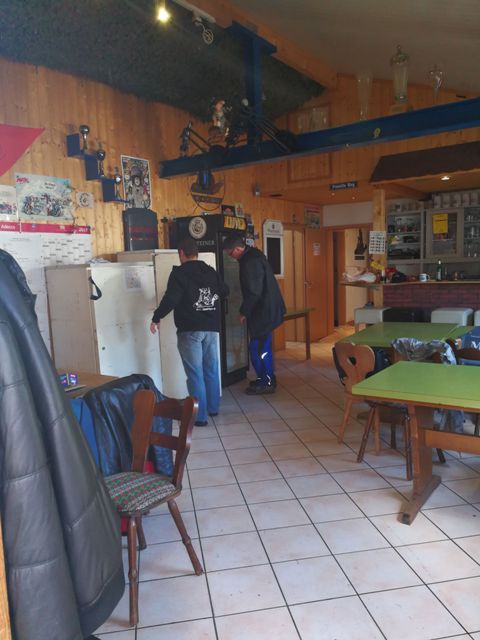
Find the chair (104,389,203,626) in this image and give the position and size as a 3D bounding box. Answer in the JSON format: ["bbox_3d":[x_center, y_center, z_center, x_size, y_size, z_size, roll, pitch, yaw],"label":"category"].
[{"bbox_3d":[-0.457,0.781,2.244,0.430,0.820,0.520,2,7,35],"label":"chair"}]

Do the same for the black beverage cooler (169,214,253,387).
[{"bbox_3d":[-0.334,-0.244,6.344,0.660,2.040,0.610,2,7,35],"label":"black beverage cooler"}]

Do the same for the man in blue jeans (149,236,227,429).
[{"bbox_3d":[-0.462,0.093,4.660,0.600,1.690,0.450,-5,6,-28],"label":"man in blue jeans"}]

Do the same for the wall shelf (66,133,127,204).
[{"bbox_3d":[-1.468,-1.599,5.349,0.200,0.620,0.730,2,7,35],"label":"wall shelf"}]

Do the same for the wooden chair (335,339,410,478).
[{"bbox_3d":[1.010,0.576,3.774,0.500,0.820,0.450,-6,7,-37],"label":"wooden chair"}]

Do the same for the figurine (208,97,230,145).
[{"bbox_3d":[-0.237,-2.239,5.672,0.220,0.470,0.230,3,8,43],"label":"figurine"}]

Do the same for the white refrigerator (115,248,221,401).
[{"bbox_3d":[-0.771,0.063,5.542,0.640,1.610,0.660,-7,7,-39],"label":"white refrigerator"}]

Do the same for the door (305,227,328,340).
[{"bbox_3d":[1.525,-0.671,9.799,0.080,2.070,0.900,2,7,35],"label":"door"}]

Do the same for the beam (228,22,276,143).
[{"bbox_3d":[0.201,-2.476,5.368,0.190,1.120,0.720,2,7,35],"label":"beam"}]

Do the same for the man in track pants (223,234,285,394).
[{"bbox_3d":[0.145,-0.087,5.780,0.620,1.760,0.480,-1,6,13],"label":"man in track pants"}]

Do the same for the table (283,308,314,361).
[{"bbox_3d":[0.504,0.257,7.465,0.800,0.760,1.200,2,7,35],"label":"table"}]

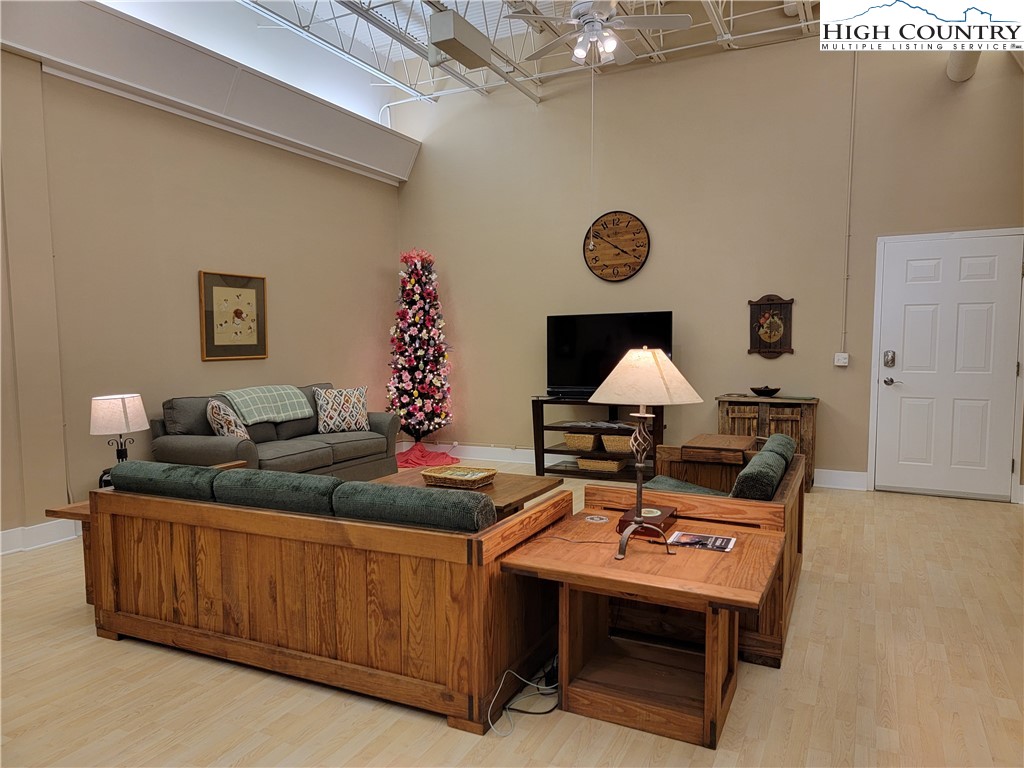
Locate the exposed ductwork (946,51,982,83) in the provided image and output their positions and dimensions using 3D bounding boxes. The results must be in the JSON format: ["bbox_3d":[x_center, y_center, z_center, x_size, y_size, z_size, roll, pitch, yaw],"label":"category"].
[{"bbox_3d":[3.242,-2.341,5.036,0.189,0.189,0.702,2,5,25],"label":"exposed ductwork"}]

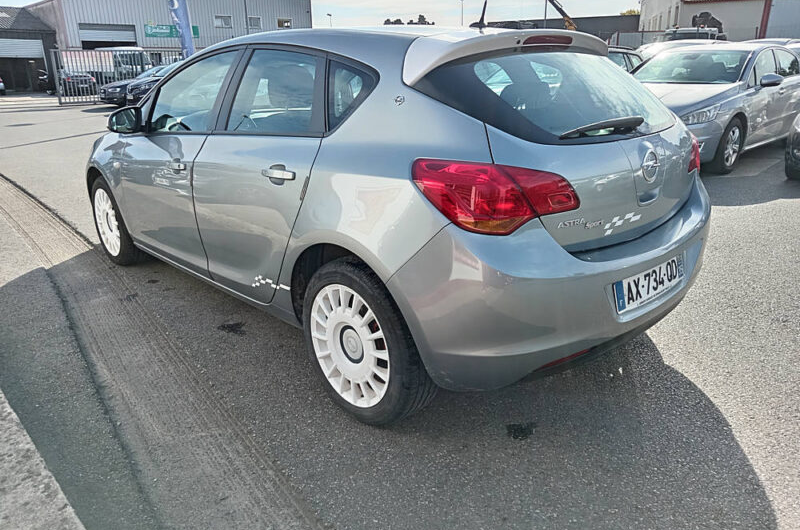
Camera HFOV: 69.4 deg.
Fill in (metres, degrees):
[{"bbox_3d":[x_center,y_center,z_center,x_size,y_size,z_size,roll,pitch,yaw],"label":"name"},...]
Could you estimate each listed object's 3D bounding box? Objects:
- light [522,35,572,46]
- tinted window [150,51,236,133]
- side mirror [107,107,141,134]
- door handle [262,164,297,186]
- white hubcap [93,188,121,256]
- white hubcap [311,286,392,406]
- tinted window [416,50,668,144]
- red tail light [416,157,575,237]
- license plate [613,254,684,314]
[{"bbox_3d":[0.566,-0.848,2.187,0.310,0.042,0.035,-17,24,-40],"label":"light"},{"bbox_3d":[-1.070,-0.857,2.905,0.060,0.410,0.770,12,4,-45],"label":"tinted window"},{"bbox_3d":[-1.513,-0.791,3.155,0.180,0.145,0.130,-17,24,-40],"label":"side mirror"},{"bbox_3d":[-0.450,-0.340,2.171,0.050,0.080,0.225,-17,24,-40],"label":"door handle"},{"bbox_3d":[-2.024,-0.291,4.010,0.050,0.470,0.470,-17,24,-40],"label":"white hubcap"},{"bbox_3d":[-0.189,0.300,2.141,0.050,0.470,0.470,-15,23,-40],"label":"white hubcap"},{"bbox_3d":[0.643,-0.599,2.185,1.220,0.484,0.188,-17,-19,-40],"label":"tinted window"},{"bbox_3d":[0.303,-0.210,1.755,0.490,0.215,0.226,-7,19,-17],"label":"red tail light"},{"bbox_3d":[0.917,0.058,2.097,0.520,0.112,0.020,-17,10,-40],"label":"license plate"}]

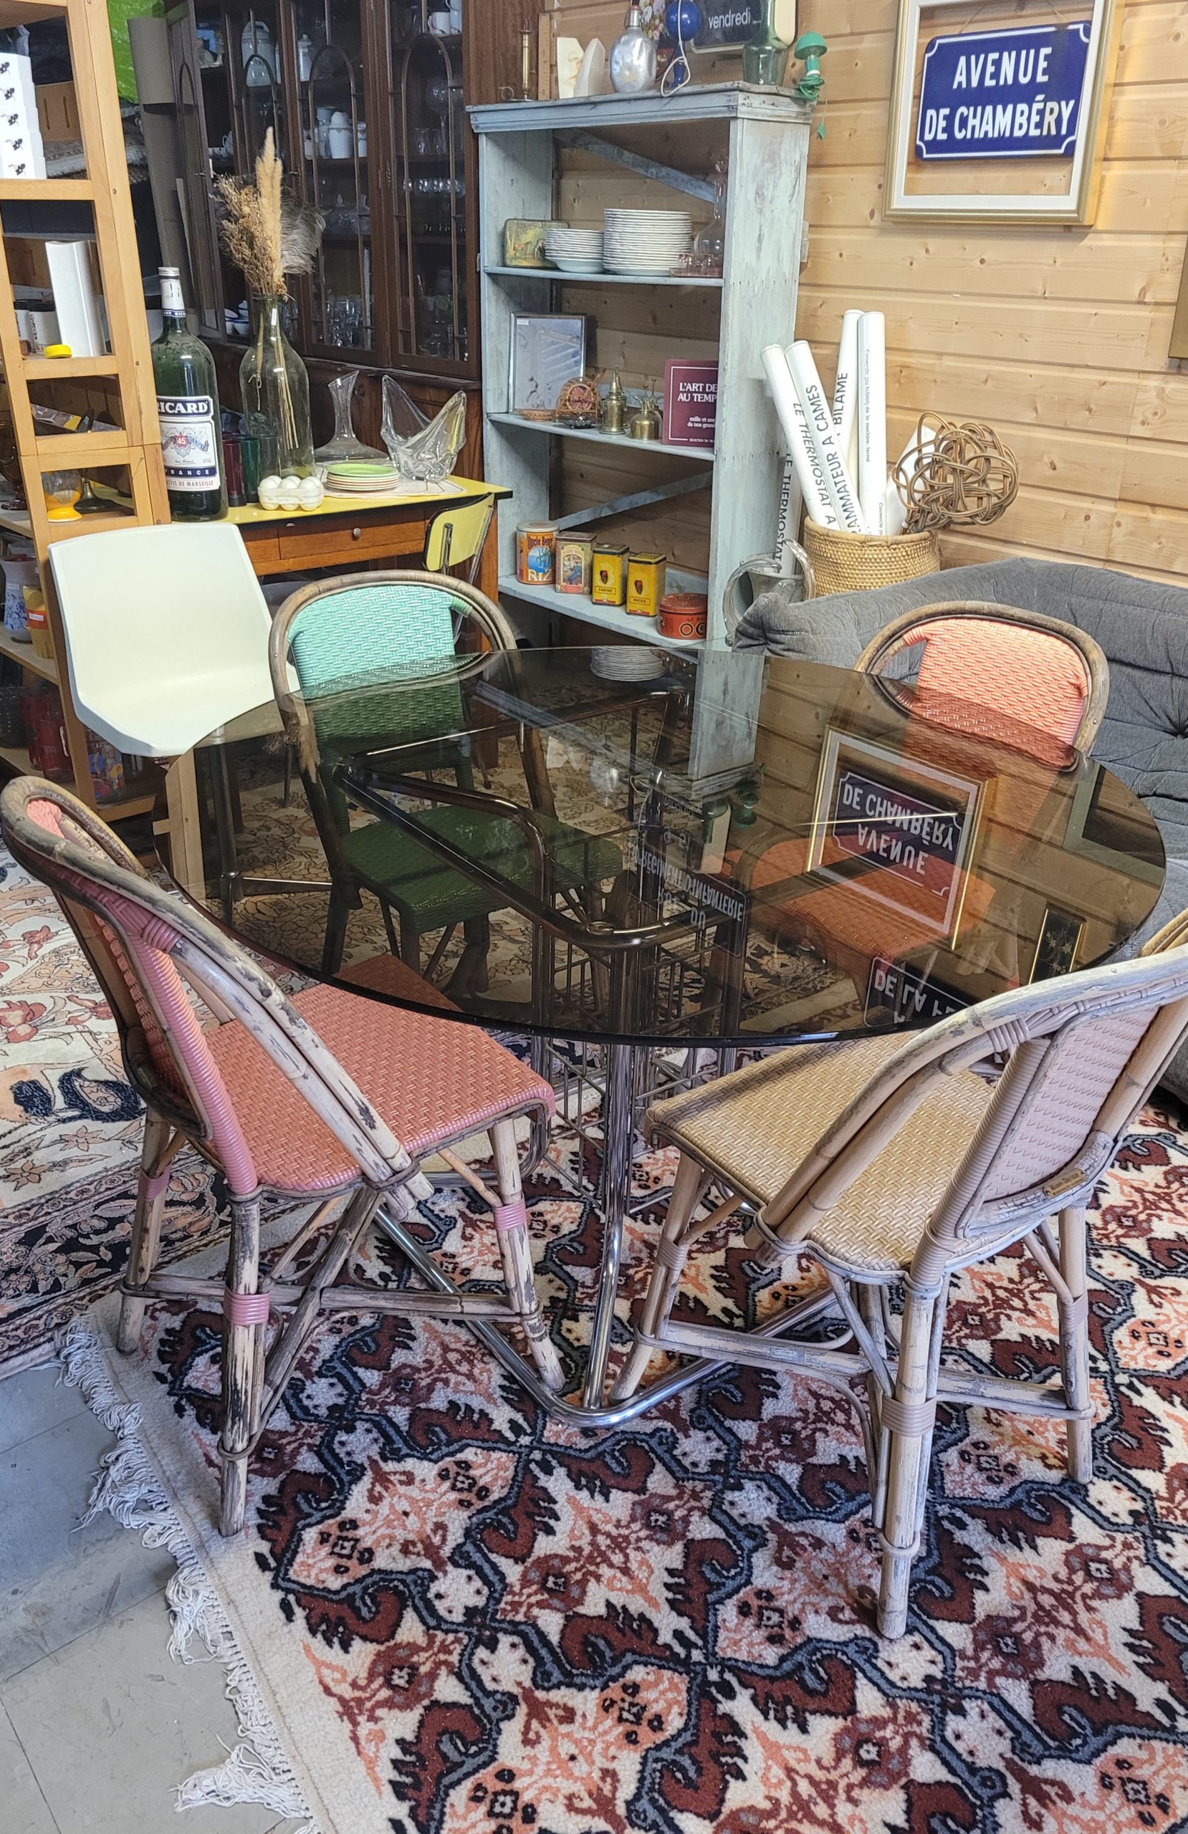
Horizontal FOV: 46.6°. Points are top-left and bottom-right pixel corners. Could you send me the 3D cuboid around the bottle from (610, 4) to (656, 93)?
[{"bbox_3d":[0.116,-2.495,3.971,0.115,0.229,0.132,-17,33,-33],"label":"bottle"}]

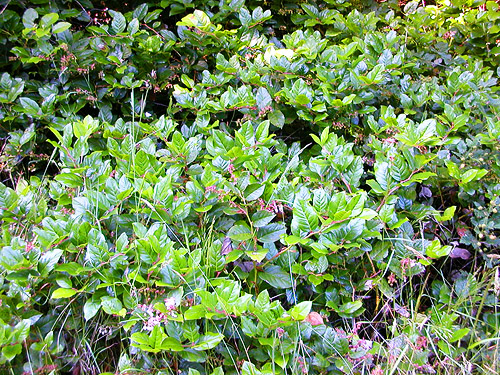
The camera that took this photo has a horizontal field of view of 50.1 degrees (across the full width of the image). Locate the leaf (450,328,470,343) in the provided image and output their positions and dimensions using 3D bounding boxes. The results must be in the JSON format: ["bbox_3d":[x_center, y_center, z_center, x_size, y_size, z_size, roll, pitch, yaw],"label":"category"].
[{"bbox_3d":[0.524,0.368,1.330,0.060,0.014,0.032,-31,32,-10],"label":"leaf"}]

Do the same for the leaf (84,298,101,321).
[{"bbox_3d":[-0.419,0.327,1.420,0.042,0.018,0.056,20,72,20],"label":"leaf"}]

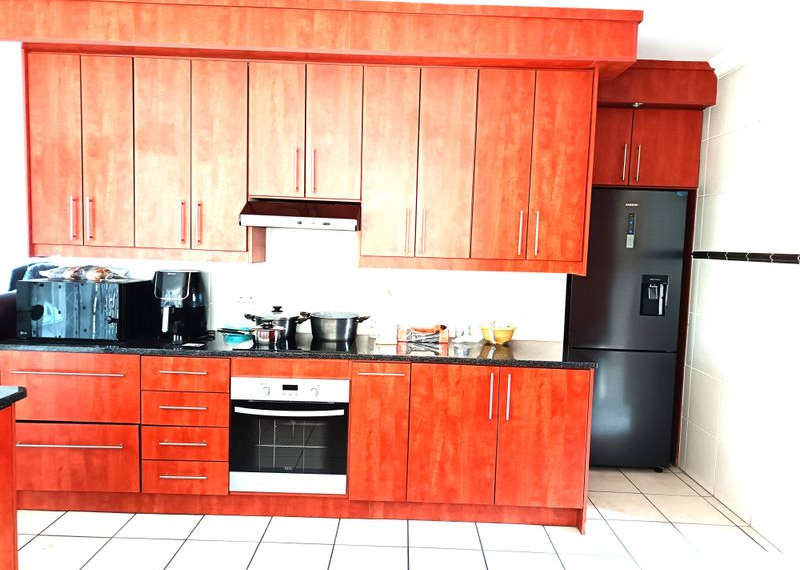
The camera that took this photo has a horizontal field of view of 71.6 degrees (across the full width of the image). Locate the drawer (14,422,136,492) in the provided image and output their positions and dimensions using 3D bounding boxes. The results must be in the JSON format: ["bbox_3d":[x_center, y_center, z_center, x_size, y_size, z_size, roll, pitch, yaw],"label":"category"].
[{"bbox_3d":[-1.664,0.860,3.056,0.702,0.352,0.535,2,4,0],"label":"drawer"}]

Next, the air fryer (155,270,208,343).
[{"bbox_3d":[-1.213,0.107,3.094,0.270,0.377,0.360,2,4,0],"label":"air fryer"}]

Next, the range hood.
[{"bbox_3d":[-0.515,-0.376,3.063,0.605,0.150,0.490,2,4,0],"label":"range hood"}]

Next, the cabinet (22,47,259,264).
[{"bbox_3d":[-1.368,-0.675,3.076,1.180,1.066,0.336,2,4,0],"label":"cabinet"}]

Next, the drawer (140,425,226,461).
[{"bbox_3d":[-1.085,0.785,3.036,0.439,0.178,0.500,2,4,0],"label":"drawer"}]

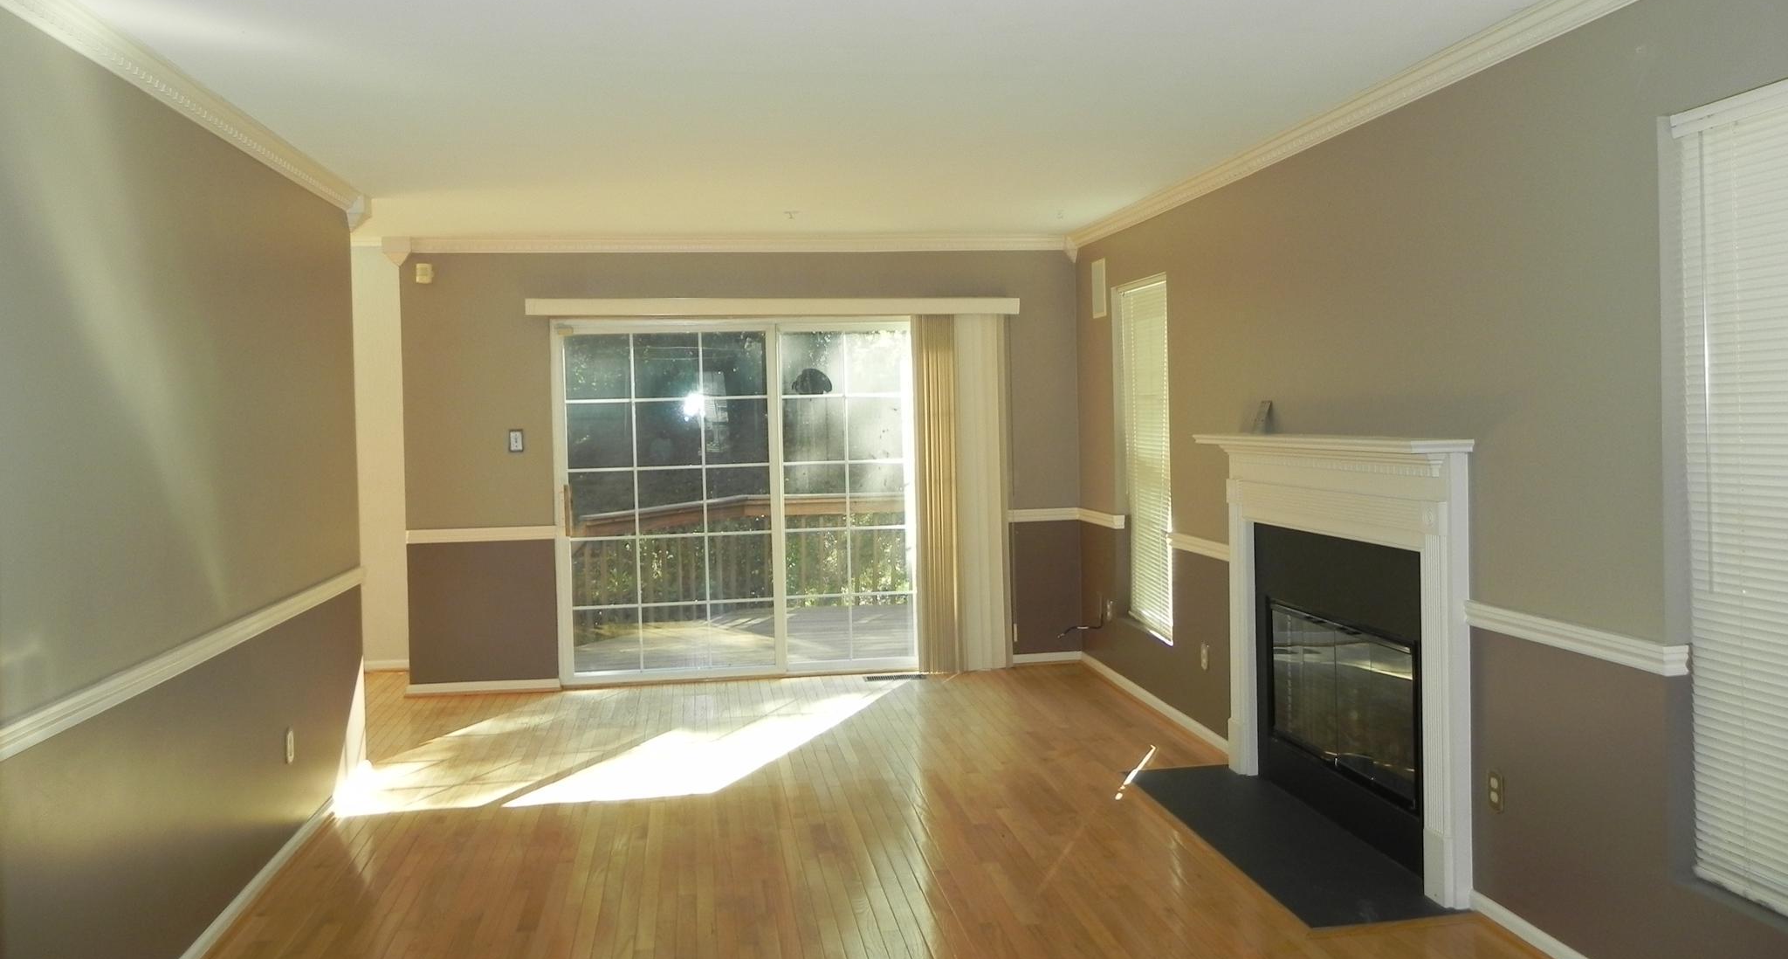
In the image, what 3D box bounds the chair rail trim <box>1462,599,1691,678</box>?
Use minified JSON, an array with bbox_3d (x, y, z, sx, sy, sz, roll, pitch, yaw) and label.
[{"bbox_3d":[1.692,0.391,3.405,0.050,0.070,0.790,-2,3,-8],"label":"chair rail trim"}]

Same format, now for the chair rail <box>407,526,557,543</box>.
[{"bbox_3d":[-2.211,0.295,7.212,0.780,0.071,0.030,-2,3,-8],"label":"chair rail"}]

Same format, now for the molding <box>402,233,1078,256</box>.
[{"bbox_3d":[-0.807,-1.279,7.321,3.670,0.086,0.080,-2,3,-8],"label":"molding"}]

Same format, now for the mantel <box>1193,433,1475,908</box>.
[{"bbox_3d":[1.429,0.528,4.604,0.191,1.344,1.666,-2,3,-8],"label":"mantel"}]

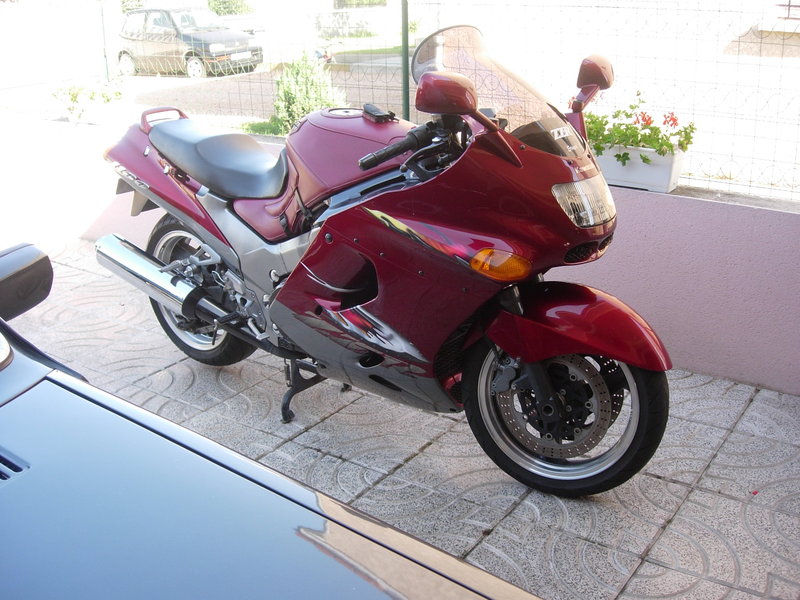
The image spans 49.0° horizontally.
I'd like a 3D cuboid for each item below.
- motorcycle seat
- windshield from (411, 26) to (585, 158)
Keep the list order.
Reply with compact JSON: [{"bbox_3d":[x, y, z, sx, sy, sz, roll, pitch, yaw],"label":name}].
[{"bbox_3d":[-0.604,-0.512,3.074,0.680,0.195,0.310,13,24,36],"label":"motorcycle seat"},{"bbox_3d":[0.291,-0.547,2.305,0.420,0.335,0.380,13,24,36],"label":"windshield"}]

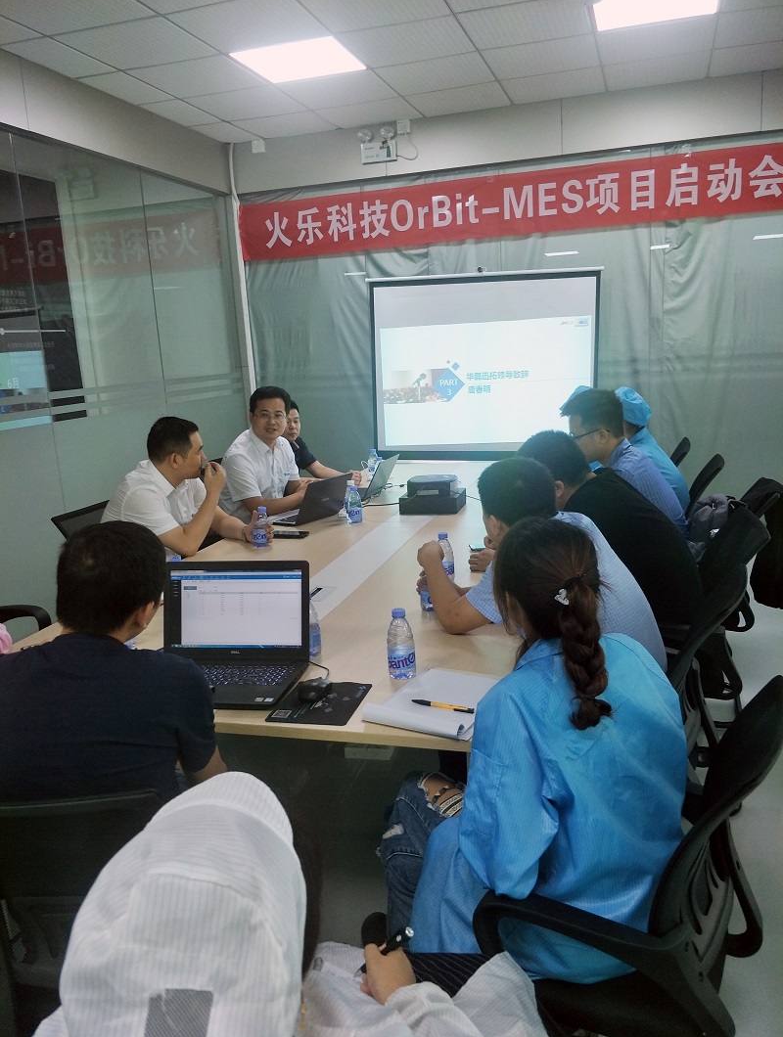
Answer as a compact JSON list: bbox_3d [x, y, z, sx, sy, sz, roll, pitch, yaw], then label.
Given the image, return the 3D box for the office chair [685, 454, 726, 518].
[{"bbox_3d":[1.231,0.193,3.432,0.620,0.940,0.580,3,16,18],"label":"office chair"}]

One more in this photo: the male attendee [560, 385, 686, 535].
[{"bbox_3d":[0.783,0.139,2.826,0.700,1.270,0.520,8,18,35],"label":"male attendee"}]

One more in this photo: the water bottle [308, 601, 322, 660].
[{"bbox_3d":[-0.204,0.251,1.735,0.064,0.162,0.064,3,15,19],"label":"water bottle"}]

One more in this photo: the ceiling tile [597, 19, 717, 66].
[{"bbox_3d":[1.420,-2.542,3.859,0.600,0.020,0.585,3,16,18],"label":"ceiling tile"}]

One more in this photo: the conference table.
[{"bbox_3d":[0.032,0.417,3.075,1.328,0.750,3.043,2,15,18],"label":"conference table"}]

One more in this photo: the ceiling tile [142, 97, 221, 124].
[{"bbox_3d":[-1.361,-2.684,4.781,0.330,0.015,0.580,3,15,19],"label":"ceiling tile"}]

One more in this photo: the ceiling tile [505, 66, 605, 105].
[{"bbox_3d":[1.011,-2.719,4.561,0.600,0.020,0.585,3,16,18],"label":"ceiling tile"}]

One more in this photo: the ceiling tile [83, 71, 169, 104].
[{"bbox_3d":[-1.519,-2.494,4.216,0.320,0.020,0.585,3,16,18],"label":"ceiling tile"}]

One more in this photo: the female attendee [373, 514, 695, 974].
[{"bbox_3d":[0.269,0.601,1.439,0.500,1.200,0.680,-5,15,-11],"label":"female attendee"}]

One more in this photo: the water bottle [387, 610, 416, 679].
[{"bbox_3d":[0.021,0.274,1.614,0.064,0.162,0.064,-2,14,0],"label":"water bottle"}]

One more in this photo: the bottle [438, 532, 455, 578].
[{"bbox_3d":[0.158,0.118,2.200,0.064,0.162,0.064,3,15,19],"label":"bottle"}]

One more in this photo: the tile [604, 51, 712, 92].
[{"bbox_3d":[1.591,-2.696,4.375,0.600,0.020,0.585,3,16,18],"label":"tile"}]

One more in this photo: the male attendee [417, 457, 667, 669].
[{"bbox_3d":[0.420,0.418,1.968,0.660,1.180,0.530,11,20,42],"label":"male attendee"}]

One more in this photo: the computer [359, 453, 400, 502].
[{"bbox_3d":[-0.135,-0.223,3.777,0.320,0.190,0.320,4,16,22],"label":"computer"}]

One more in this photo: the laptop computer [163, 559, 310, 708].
[{"bbox_3d":[-0.425,0.267,1.780,0.385,0.231,0.326,1,15,13],"label":"laptop computer"}]

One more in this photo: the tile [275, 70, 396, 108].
[{"bbox_3d":[-0.327,-2.643,4.450,0.610,0.020,0.562,2,15,18],"label":"tile"}]

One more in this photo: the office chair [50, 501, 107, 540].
[{"bbox_3d":[-0.935,0.374,3.064,0.600,0.920,0.600,2,15,18],"label":"office chair"}]

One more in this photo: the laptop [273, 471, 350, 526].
[{"bbox_3d":[-0.394,-0.121,3.393,0.315,0.215,0.340,8,18,34],"label":"laptop"}]

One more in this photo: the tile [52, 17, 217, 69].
[{"bbox_3d":[-1.258,-2.389,3.633,0.610,0.020,0.562,2,15,18],"label":"tile"}]

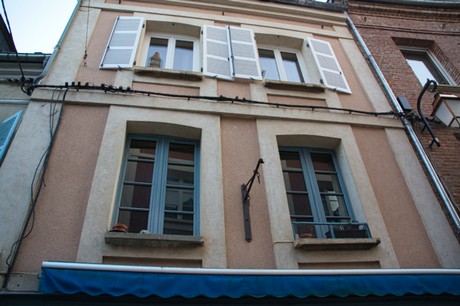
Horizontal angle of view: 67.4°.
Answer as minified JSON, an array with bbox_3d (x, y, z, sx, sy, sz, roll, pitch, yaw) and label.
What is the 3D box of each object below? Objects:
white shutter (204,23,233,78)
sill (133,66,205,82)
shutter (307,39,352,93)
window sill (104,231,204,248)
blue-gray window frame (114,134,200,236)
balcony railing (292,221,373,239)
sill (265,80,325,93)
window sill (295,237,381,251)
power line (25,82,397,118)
[{"bbox_3d":[-0.235,-1.915,6.489,0.512,1.609,0.045,3,-39,-9],"label":"white shutter"},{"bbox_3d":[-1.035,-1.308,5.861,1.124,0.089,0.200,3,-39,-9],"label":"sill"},{"bbox_3d":[1.928,-1.758,6.793,0.493,1.655,0.050,0,-39,-4],"label":"shutter"},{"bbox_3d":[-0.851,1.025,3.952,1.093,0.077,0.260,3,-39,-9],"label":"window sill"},{"bbox_3d":[-0.959,0.450,4.815,1.109,1.763,0.090,3,-39,-9],"label":"blue-gray window frame"},{"bbox_3d":[1.359,1.062,4.531,1.086,0.281,0.060,3,-39,-9],"label":"balcony railing"},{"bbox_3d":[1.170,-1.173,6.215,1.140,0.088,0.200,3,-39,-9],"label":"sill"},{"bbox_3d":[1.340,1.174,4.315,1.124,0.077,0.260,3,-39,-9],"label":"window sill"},{"bbox_3d":[-0.056,-0.864,5.636,6.006,0.196,0.110,3,-39,-9],"label":"power line"}]

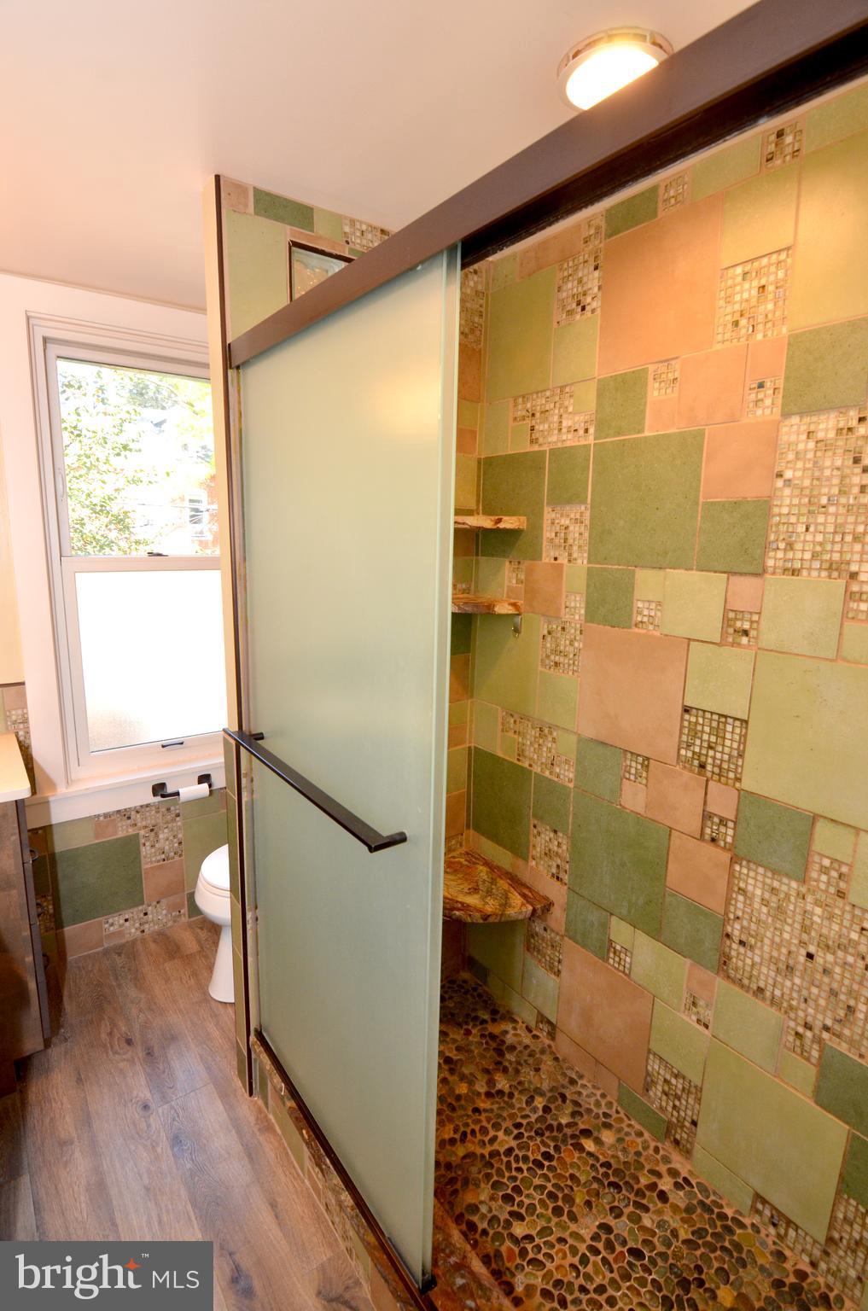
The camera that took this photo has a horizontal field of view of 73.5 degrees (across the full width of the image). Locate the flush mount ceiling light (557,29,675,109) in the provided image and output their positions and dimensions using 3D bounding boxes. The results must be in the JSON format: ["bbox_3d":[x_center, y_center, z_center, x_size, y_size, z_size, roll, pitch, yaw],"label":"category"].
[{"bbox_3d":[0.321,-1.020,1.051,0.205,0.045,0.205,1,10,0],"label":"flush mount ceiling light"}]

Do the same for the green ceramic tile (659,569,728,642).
[{"bbox_3d":[0.590,-0.113,1.321,0.010,0.150,0.150,-6,13,-35],"label":"green ceramic tile"}]

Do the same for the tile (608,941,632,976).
[{"bbox_3d":[0.511,0.824,1.595,0.011,0.074,0.074,-6,12,-35],"label":"tile"}]

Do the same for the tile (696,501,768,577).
[{"bbox_3d":[0.642,-0.252,1.245,0.010,0.150,0.150,-6,12,-35],"label":"tile"}]

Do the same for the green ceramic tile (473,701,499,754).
[{"bbox_3d":[0.183,0.247,1.974,0.012,0.152,0.138,-7,12,-36],"label":"green ceramic tile"}]

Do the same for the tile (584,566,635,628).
[{"bbox_3d":[0.462,-0.150,1.516,0.010,0.150,0.150,-6,12,-35],"label":"tile"}]

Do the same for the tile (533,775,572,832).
[{"bbox_3d":[0.356,0.443,1.742,0.010,0.149,0.152,-6,13,-35],"label":"tile"}]

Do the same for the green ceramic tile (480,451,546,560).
[{"bbox_3d":[0.233,-0.440,1.730,0.010,0.298,0.254,-8,14,-38],"label":"green ceramic tile"}]

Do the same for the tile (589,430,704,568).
[{"bbox_3d":[0.508,-0.367,1.420,0.011,0.298,0.298,-6,12,-35],"label":"tile"}]

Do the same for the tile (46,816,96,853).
[{"bbox_3d":[-1.363,0.669,2.186,0.150,0.106,0.011,-6,12,-35],"label":"tile"}]

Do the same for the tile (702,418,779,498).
[{"bbox_3d":[0.640,-0.403,1.216,0.010,0.146,0.146,-8,14,-38],"label":"tile"}]

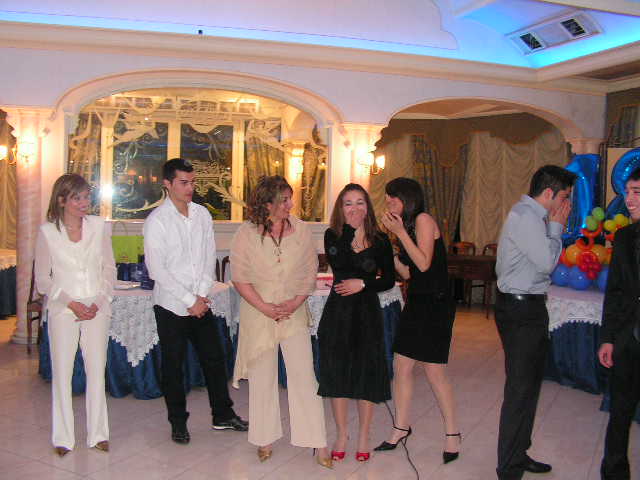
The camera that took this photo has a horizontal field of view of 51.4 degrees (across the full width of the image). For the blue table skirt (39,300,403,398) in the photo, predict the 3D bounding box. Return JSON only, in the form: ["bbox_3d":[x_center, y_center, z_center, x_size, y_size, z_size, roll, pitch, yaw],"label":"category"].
[{"bbox_3d":[-0.844,0.838,5.958,3.000,0.760,0.900,0,2,-16],"label":"blue table skirt"}]

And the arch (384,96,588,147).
[{"bbox_3d":[2.251,-1.597,8.800,2.952,0.542,0.350,1,2,-14],"label":"arch"}]

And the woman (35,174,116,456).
[{"bbox_3d":[-1.493,0.438,4.066,0.470,1.650,0.340,0,2,-23],"label":"woman"}]

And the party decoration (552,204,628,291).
[{"bbox_3d":[2.643,0.073,6.504,0.740,0.840,0.500,2,2,27],"label":"party decoration"}]

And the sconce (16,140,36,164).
[{"bbox_3d":[-3.173,-0.946,7.197,0.200,0.260,0.170,1,2,-14],"label":"sconce"}]

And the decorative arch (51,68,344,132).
[{"bbox_3d":[-1.349,-1.679,7.867,3.431,0.647,0.250,1,2,-14],"label":"decorative arch"}]

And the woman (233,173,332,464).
[{"bbox_3d":[-0.235,0.457,3.986,0.540,1.660,0.370,1,2,-13],"label":"woman"}]

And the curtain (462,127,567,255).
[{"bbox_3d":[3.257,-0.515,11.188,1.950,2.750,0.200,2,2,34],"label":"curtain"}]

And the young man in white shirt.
[{"bbox_3d":[-0.808,0.377,4.334,0.530,1.780,0.450,0,2,-27],"label":"young man in white shirt"}]

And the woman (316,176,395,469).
[{"bbox_3d":[0.223,0.478,4.036,0.450,1.630,0.360,1,2,3],"label":"woman"}]

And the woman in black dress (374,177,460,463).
[{"bbox_3d":[0.602,0.468,4.096,0.450,1.660,0.420,0,2,-22],"label":"woman in black dress"}]

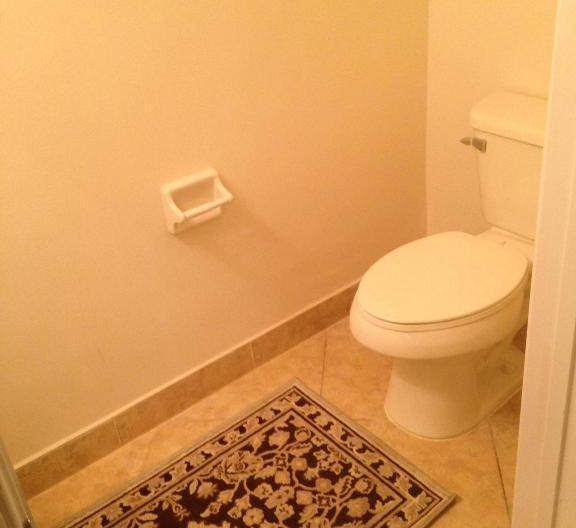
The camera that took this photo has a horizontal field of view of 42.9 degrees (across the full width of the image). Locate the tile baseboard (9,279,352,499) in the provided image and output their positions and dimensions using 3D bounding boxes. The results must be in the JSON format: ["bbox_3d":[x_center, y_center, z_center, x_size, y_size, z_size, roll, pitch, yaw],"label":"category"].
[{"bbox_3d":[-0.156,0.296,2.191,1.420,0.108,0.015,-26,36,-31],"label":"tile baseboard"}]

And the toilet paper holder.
[{"bbox_3d":[-0.226,-0.153,1.871,0.163,0.134,0.073,-26,36,-31],"label":"toilet paper holder"}]

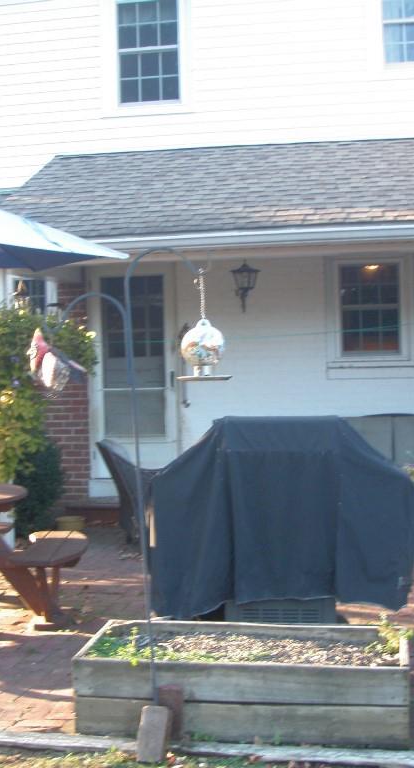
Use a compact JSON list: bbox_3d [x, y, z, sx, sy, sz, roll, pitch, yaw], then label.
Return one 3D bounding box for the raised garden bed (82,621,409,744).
[{"bbox_3d":[0.158,1.166,4.448,1.250,0.285,0.650,-1,1,11],"label":"raised garden bed"}]

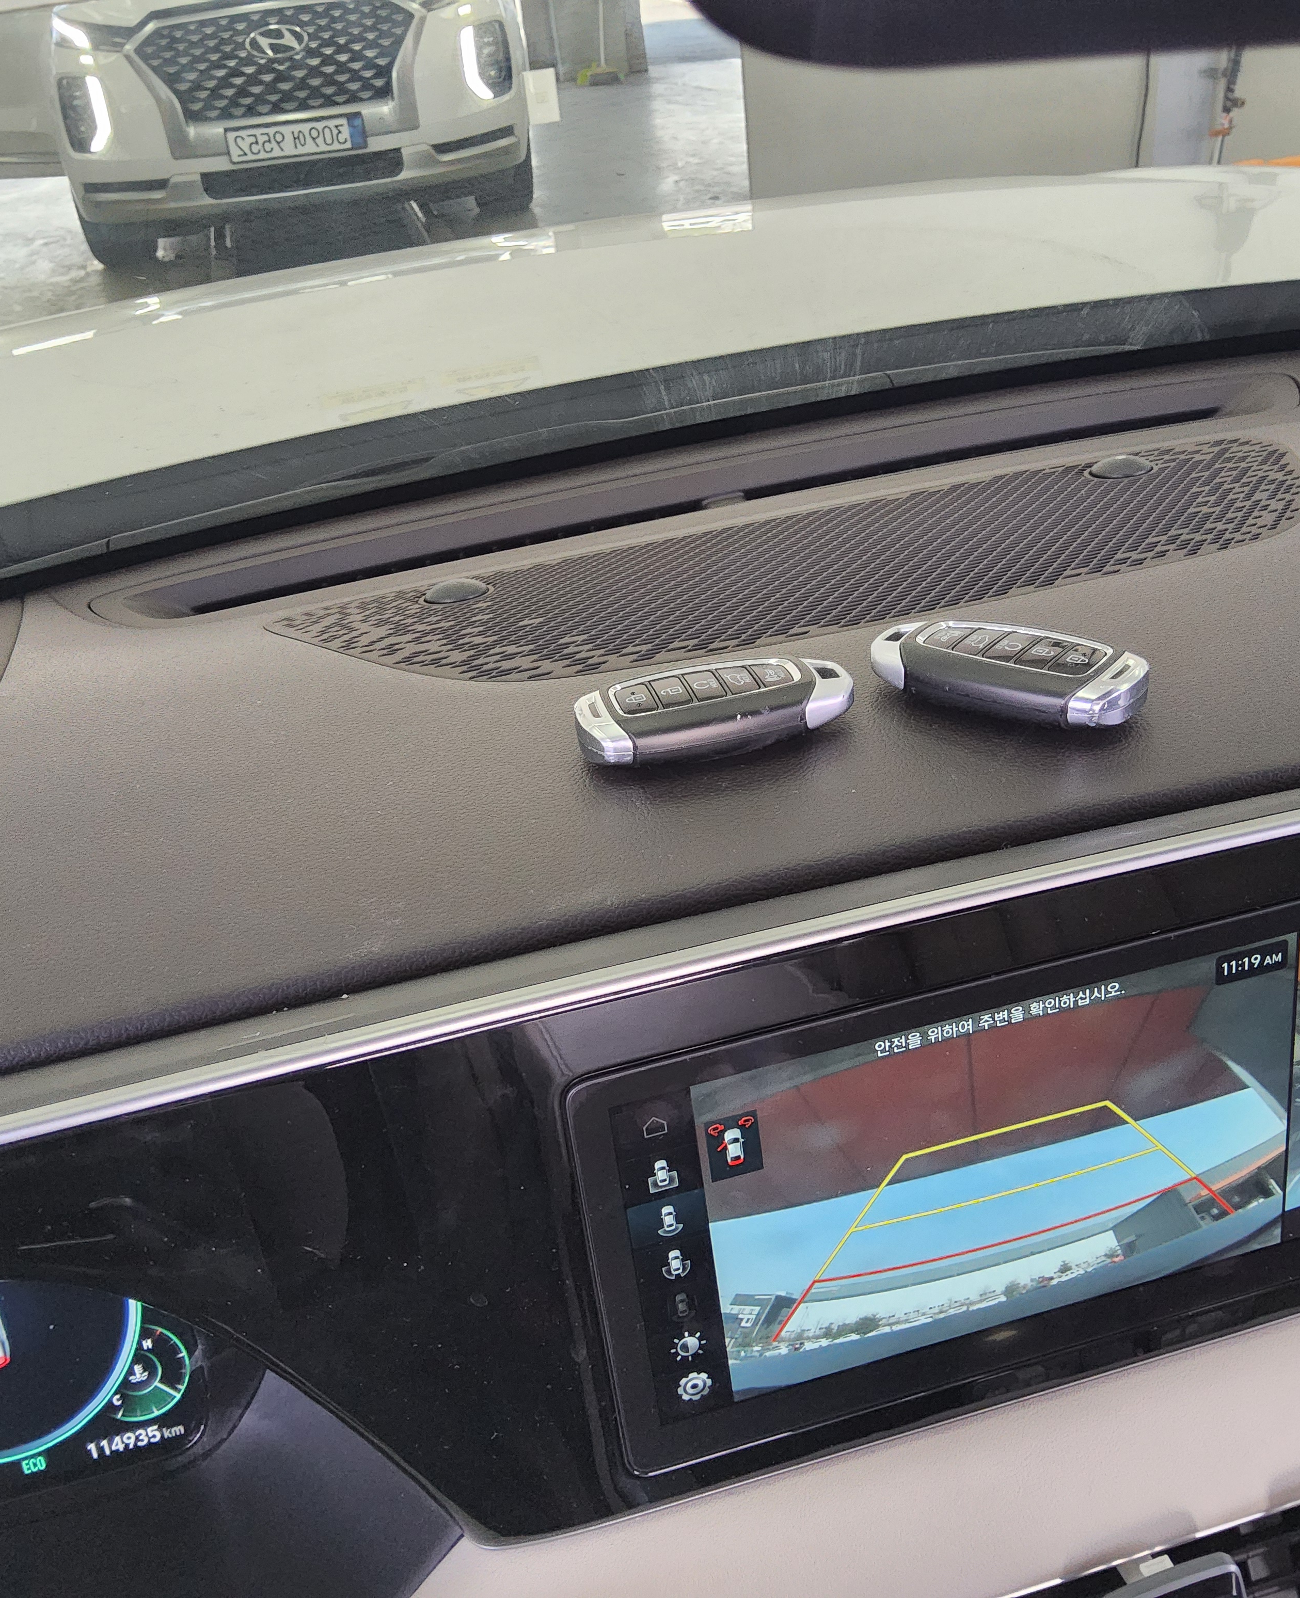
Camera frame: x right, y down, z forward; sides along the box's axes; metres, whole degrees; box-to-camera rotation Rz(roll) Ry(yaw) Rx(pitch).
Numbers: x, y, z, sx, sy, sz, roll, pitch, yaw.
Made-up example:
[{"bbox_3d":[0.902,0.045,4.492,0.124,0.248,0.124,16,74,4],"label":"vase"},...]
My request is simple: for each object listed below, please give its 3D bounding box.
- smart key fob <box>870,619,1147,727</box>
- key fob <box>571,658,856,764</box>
[{"bbox_3d":[0.100,-0.036,0.432,0.078,0.015,0.037,12,34,31],"label":"smart key fob"},{"bbox_3d":[0.018,-0.025,0.431,0.078,0.015,0.037,-10,29,-5],"label":"key fob"}]

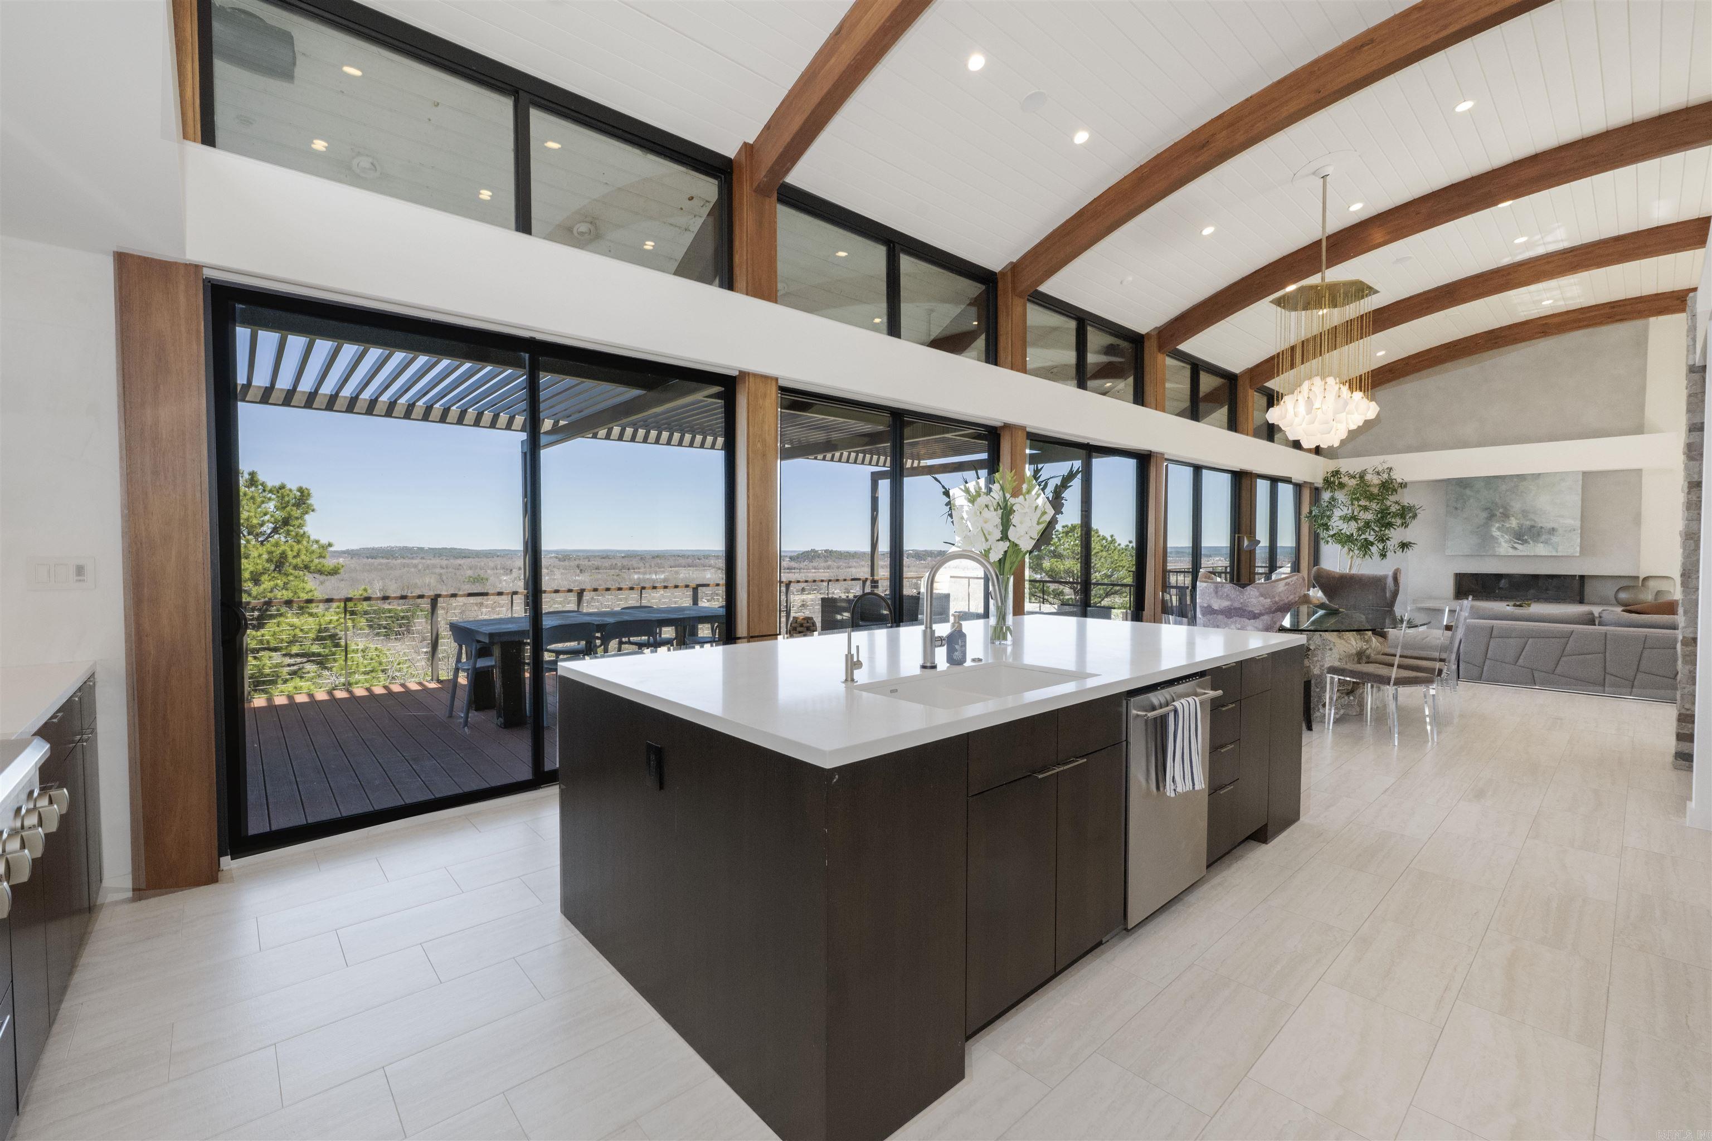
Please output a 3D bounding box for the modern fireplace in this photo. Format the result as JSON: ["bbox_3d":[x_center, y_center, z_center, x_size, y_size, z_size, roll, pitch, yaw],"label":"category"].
[{"bbox_3d":[10.488,0.281,10.535,1.440,0.460,0.280,2,2,45],"label":"modern fireplace"}]

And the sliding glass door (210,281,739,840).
[{"bbox_3d":[-1.801,-0.015,3.679,2.490,2.445,0.140,-1,2,-40],"label":"sliding glass door"}]

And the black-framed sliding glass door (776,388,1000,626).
[{"bbox_3d":[0.321,-0.076,5.459,2.520,2.470,0.140,-1,2,-40],"label":"black-framed sliding glass door"}]

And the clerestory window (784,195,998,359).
[{"bbox_3d":[0.317,-2.240,5.382,2.500,0.930,0.140,-1,2,-40],"label":"clerestory window"}]

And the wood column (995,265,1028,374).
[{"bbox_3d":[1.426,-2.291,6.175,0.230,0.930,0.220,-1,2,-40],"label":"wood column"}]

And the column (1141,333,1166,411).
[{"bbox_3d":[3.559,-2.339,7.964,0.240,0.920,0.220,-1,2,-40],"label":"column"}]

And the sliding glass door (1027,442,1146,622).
[{"bbox_3d":[2.454,-0.125,7.249,2.560,2.470,0.140,-1,2,-40],"label":"sliding glass door"}]

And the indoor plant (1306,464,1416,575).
[{"bbox_3d":[7.453,-0.242,9.802,1.350,2.580,1.350,-1,2,-40],"label":"indoor plant"}]

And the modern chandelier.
[{"bbox_3d":[3.841,-2.156,5.478,0.820,2.300,0.780,-1,2,-40],"label":"modern chandelier"}]

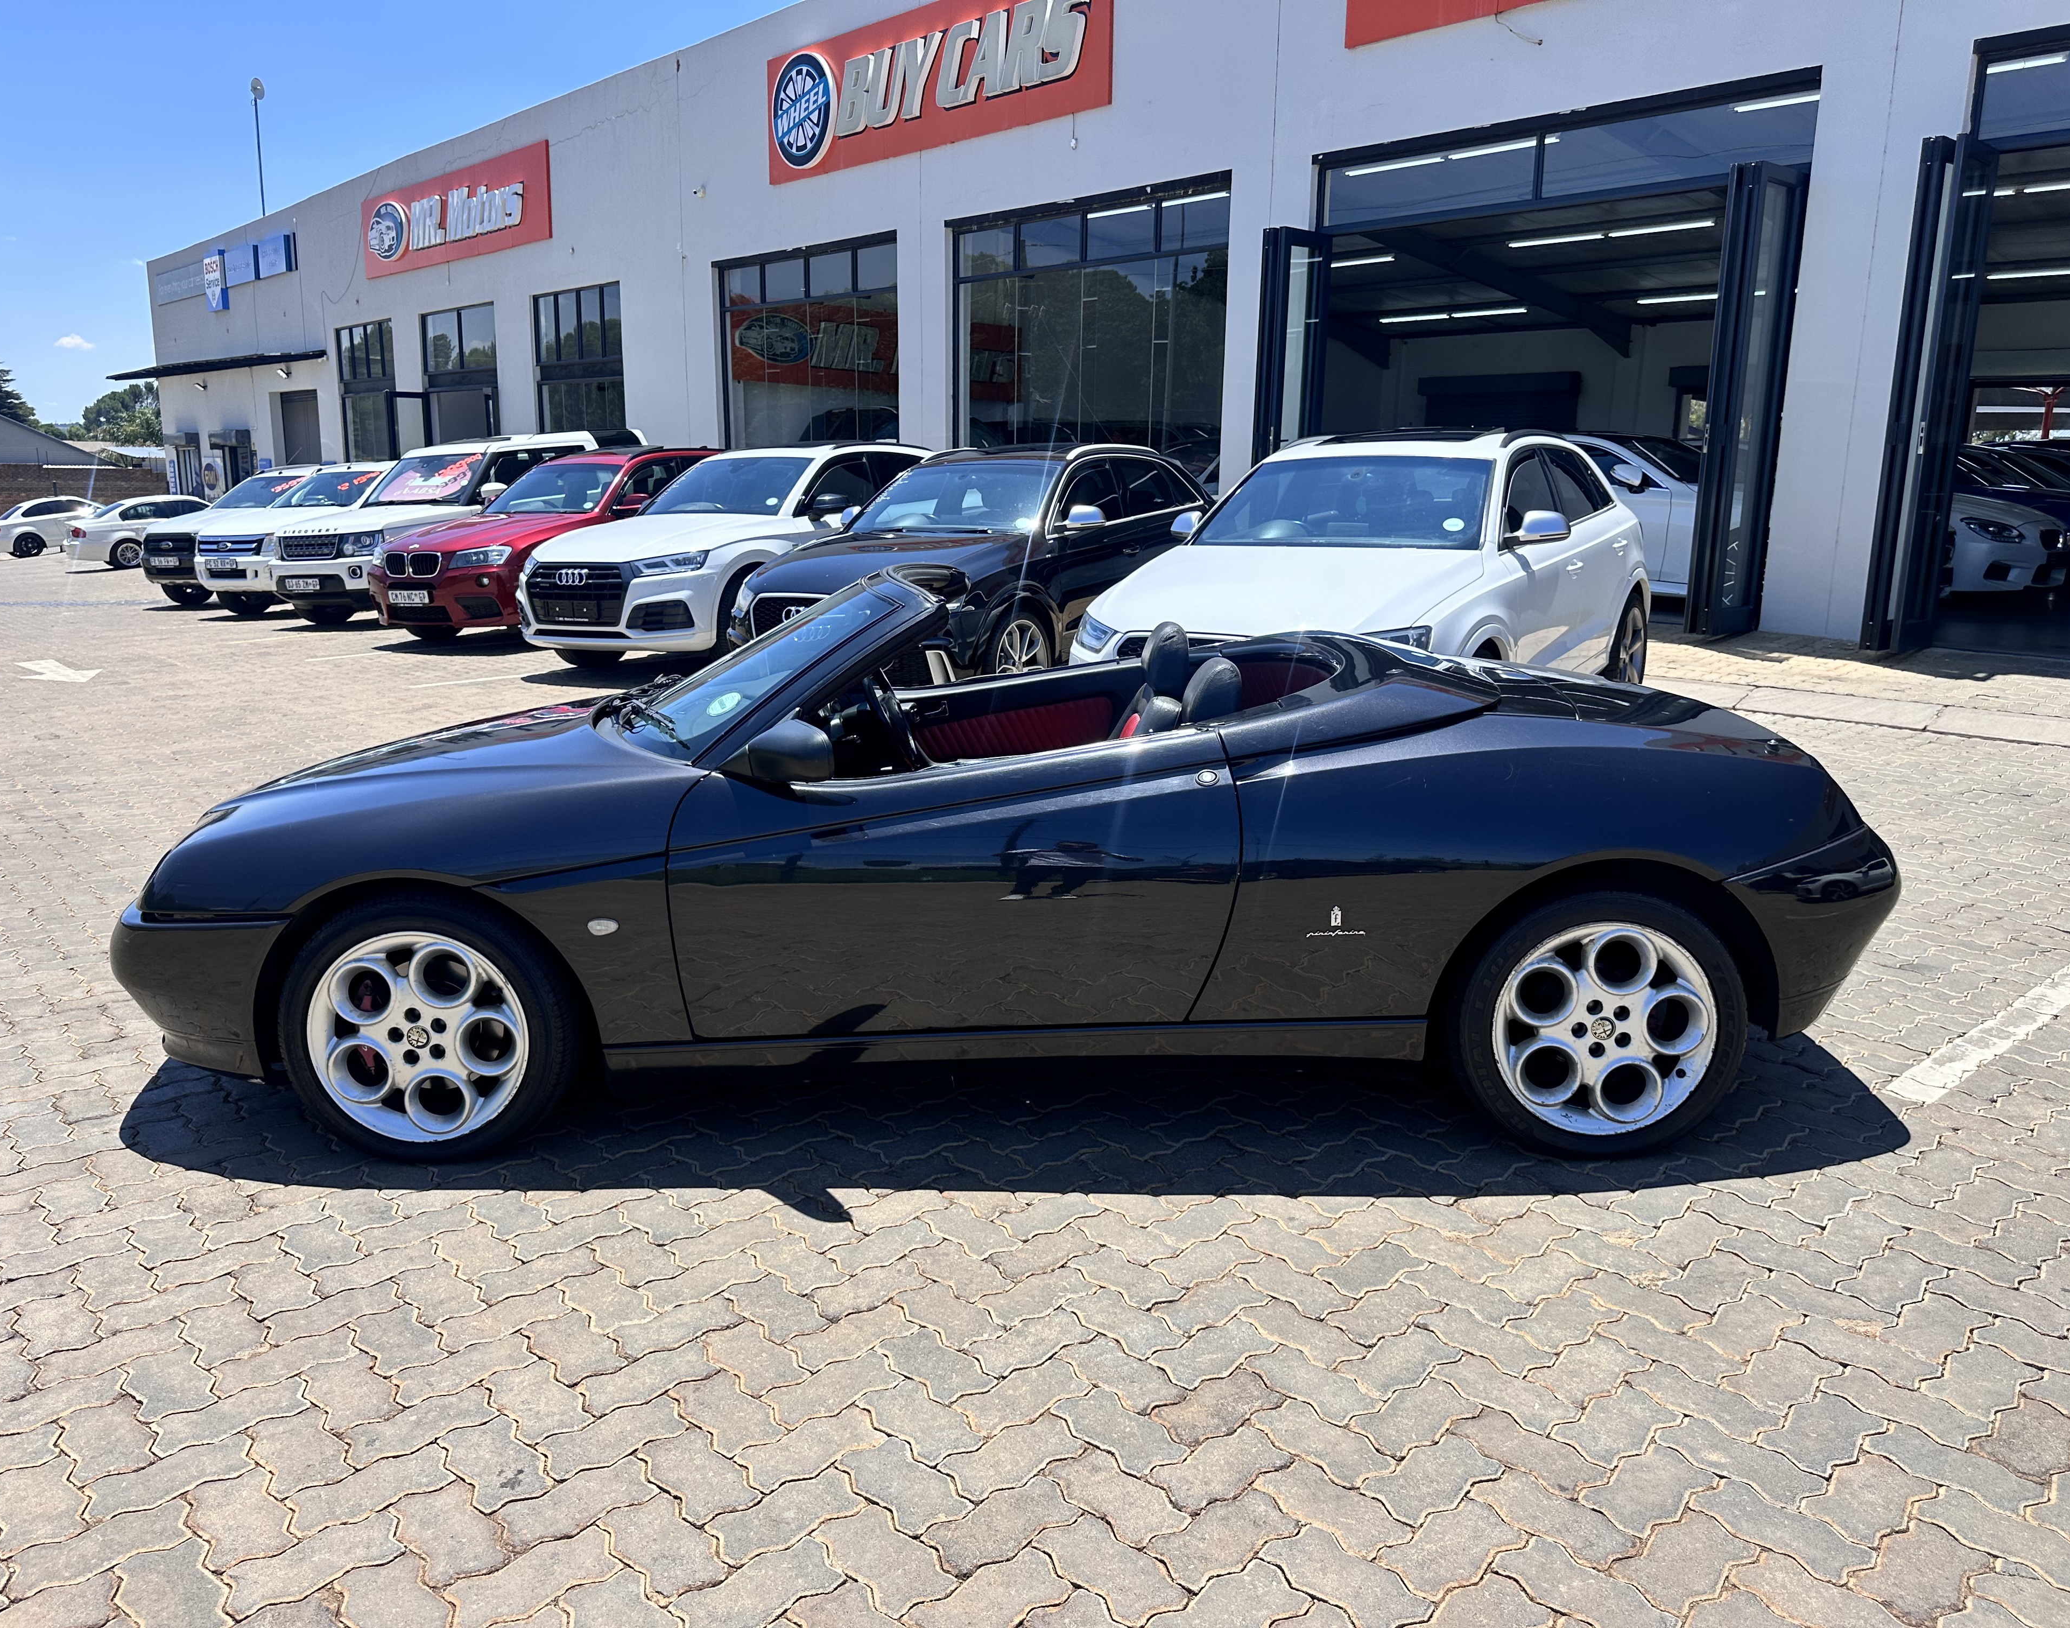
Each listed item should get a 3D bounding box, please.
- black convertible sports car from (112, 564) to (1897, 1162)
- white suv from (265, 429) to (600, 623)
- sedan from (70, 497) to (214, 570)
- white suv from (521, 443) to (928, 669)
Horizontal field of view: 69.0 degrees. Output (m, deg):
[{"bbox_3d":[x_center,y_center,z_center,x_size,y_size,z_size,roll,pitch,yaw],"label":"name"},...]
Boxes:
[{"bbox_3d":[-0.109,-0.042,3.990,4.285,1.310,1.790,0,12,-2],"label":"black convertible sports car"},{"bbox_3d":[-5.788,-3.090,16.299,1.915,1.885,4.829,7,15,28],"label":"white suv"},{"bbox_3d":[-18.622,-6.167,32.793,4.540,1.425,1.815,-13,18,-41],"label":"sedan"},{"bbox_3d":[-2.075,-2.175,12.280,1.893,1.659,4.663,6,15,27],"label":"white suv"}]

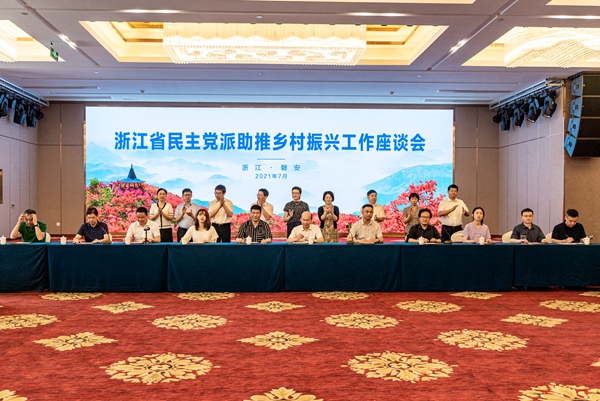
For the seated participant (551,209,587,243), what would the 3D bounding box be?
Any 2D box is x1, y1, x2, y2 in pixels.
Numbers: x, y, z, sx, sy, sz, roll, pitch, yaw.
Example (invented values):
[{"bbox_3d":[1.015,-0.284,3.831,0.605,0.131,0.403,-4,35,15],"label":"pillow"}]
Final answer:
[{"bbox_3d":[4.599,0.807,9.411,0.600,1.328,0.780,0,0,-2],"label":"seated participant"}]

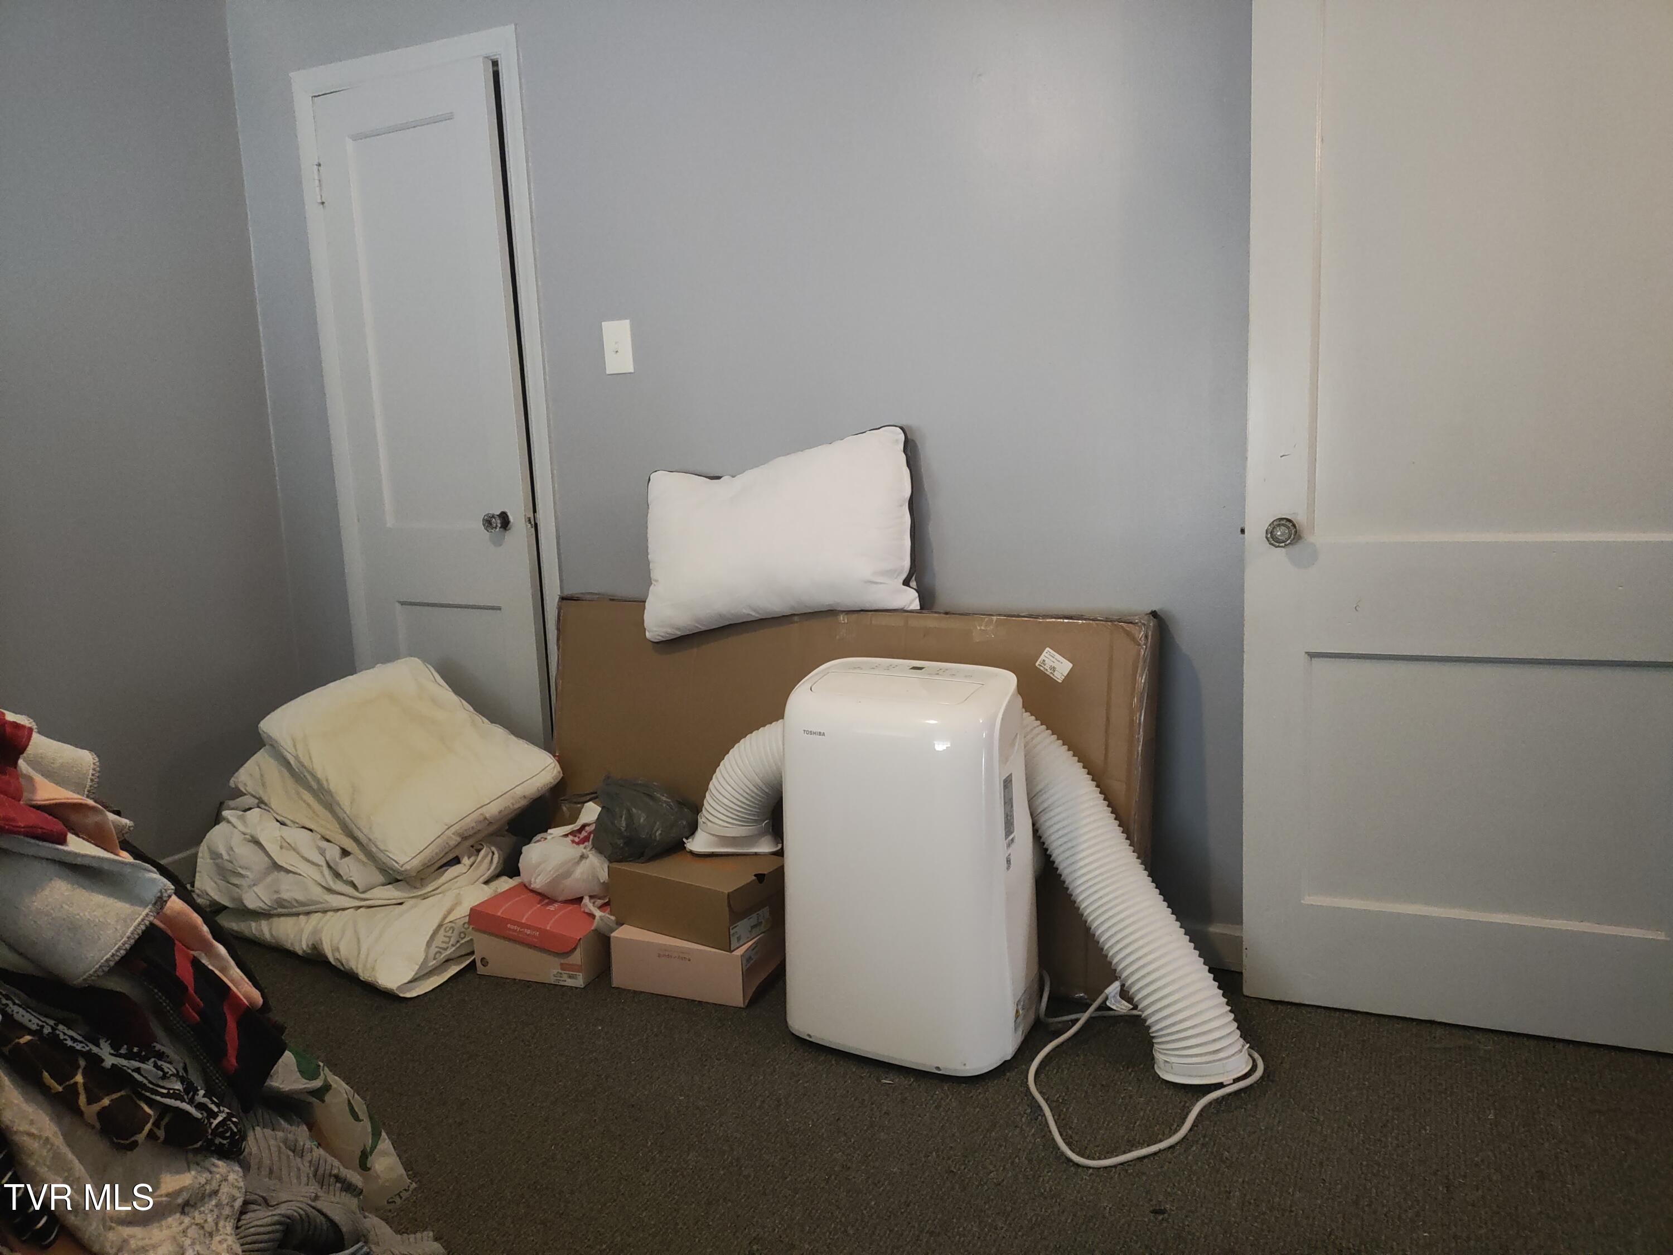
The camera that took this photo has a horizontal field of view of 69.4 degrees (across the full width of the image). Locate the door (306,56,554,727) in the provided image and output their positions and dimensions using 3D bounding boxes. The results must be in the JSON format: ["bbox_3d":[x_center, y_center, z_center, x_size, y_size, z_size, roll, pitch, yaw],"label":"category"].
[{"bbox_3d":[-1.004,-0.350,3.075,0.580,1.980,0.037,2,10,28],"label":"door"}]

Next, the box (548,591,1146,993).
[{"bbox_3d":[-0.031,0.316,2.628,1.380,0.740,0.100,2,0,24],"label":"box"}]

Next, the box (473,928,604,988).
[{"bbox_3d":[-0.594,0.660,2.644,0.260,0.112,0.270,1,10,20],"label":"box"}]

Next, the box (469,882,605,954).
[{"bbox_3d":[-0.591,0.607,2.620,0.265,0.055,0.270,5,11,19],"label":"box"}]

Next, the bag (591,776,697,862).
[{"bbox_3d":[-0.412,0.412,2.585,0.225,0.165,0.170,2,10,24],"label":"bag"}]

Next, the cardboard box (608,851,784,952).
[{"bbox_3d":[-0.284,0.548,2.517,0.324,0.124,0.195,4,11,35],"label":"cardboard box"}]

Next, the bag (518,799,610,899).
[{"bbox_3d":[-0.599,0.496,2.657,0.210,0.185,0.180,2,10,24],"label":"bag"}]

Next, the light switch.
[{"bbox_3d":[-0.503,-0.645,2.789,0.073,0.116,0.012,2,10,24],"label":"light switch"}]

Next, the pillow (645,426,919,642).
[{"bbox_3d":[-0.137,-0.192,2.606,0.640,0.415,0.130,-3,-1,24],"label":"pillow"}]

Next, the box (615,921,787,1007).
[{"bbox_3d":[-0.283,0.670,2.499,0.300,0.111,0.190,1,10,22],"label":"box"}]

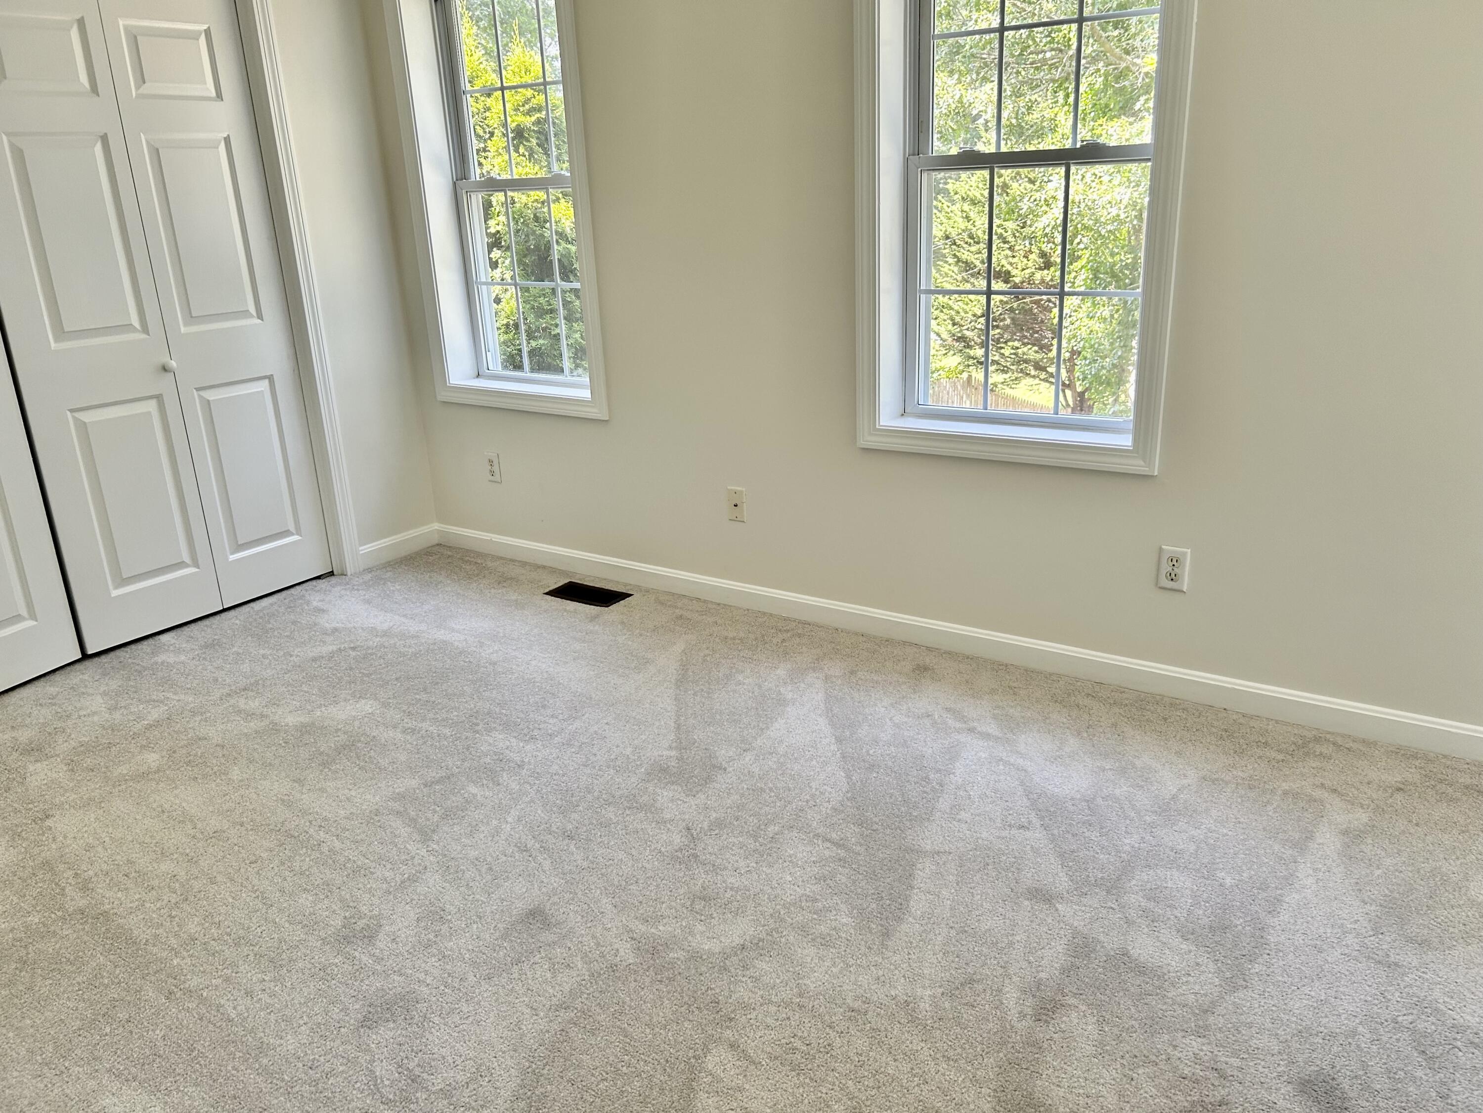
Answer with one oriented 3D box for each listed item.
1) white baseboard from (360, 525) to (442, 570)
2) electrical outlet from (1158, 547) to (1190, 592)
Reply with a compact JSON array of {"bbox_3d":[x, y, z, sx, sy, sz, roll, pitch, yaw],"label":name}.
[{"bbox_3d":[-1.356,-0.040,4.414,0.014,0.090,0.382,10,23,33],"label":"white baseboard"},{"bbox_3d":[1.114,0.034,2.873,0.071,0.115,0.008,10,23,33],"label":"electrical outlet"}]

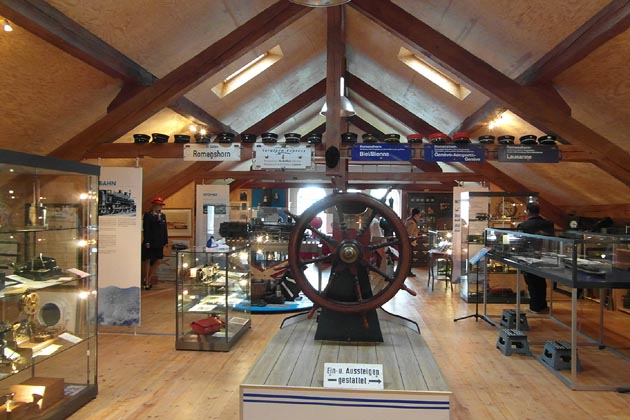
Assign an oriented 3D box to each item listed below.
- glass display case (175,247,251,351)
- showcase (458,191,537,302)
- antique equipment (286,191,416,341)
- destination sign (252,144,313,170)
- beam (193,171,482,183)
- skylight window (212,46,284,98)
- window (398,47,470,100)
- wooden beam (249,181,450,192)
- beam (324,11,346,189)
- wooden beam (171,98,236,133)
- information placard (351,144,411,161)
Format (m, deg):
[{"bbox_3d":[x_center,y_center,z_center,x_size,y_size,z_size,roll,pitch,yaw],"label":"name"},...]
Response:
[{"bbox_3d":[-1.267,1.080,5.410,0.630,1.155,1.000,0,0,6],"label":"glass display case"},{"bbox_3d":[3.364,0.681,7.708,1.200,1.980,0.520,1,0,5],"label":"showcase"},{"bbox_3d":[0.330,0.435,3.930,1.250,1.450,0.550,0,0,6],"label":"antique equipment"},{"bbox_3d":[-0.405,-0.685,5.450,0.770,0.325,0.030,1,0,4],"label":"destination sign"},{"bbox_3d":[0.460,-0.745,9.330,6.450,0.205,0.190,1,0,4],"label":"beam"},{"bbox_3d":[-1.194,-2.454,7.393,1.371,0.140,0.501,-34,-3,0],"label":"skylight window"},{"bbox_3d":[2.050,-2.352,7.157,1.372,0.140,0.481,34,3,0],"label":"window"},{"bbox_3d":[1.000,-0.720,12.950,6.500,0.205,0.190,1,0,4],"label":"wooden beam"},{"bbox_3d":[0.252,-1.660,5.480,0.200,2.450,0.200,0,0,3],"label":"beam"},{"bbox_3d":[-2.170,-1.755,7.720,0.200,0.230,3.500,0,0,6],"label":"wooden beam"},{"bbox_3d":[0.858,-0.735,5.390,0.765,0.215,0.030,1,0,4],"label":"information placard"}]

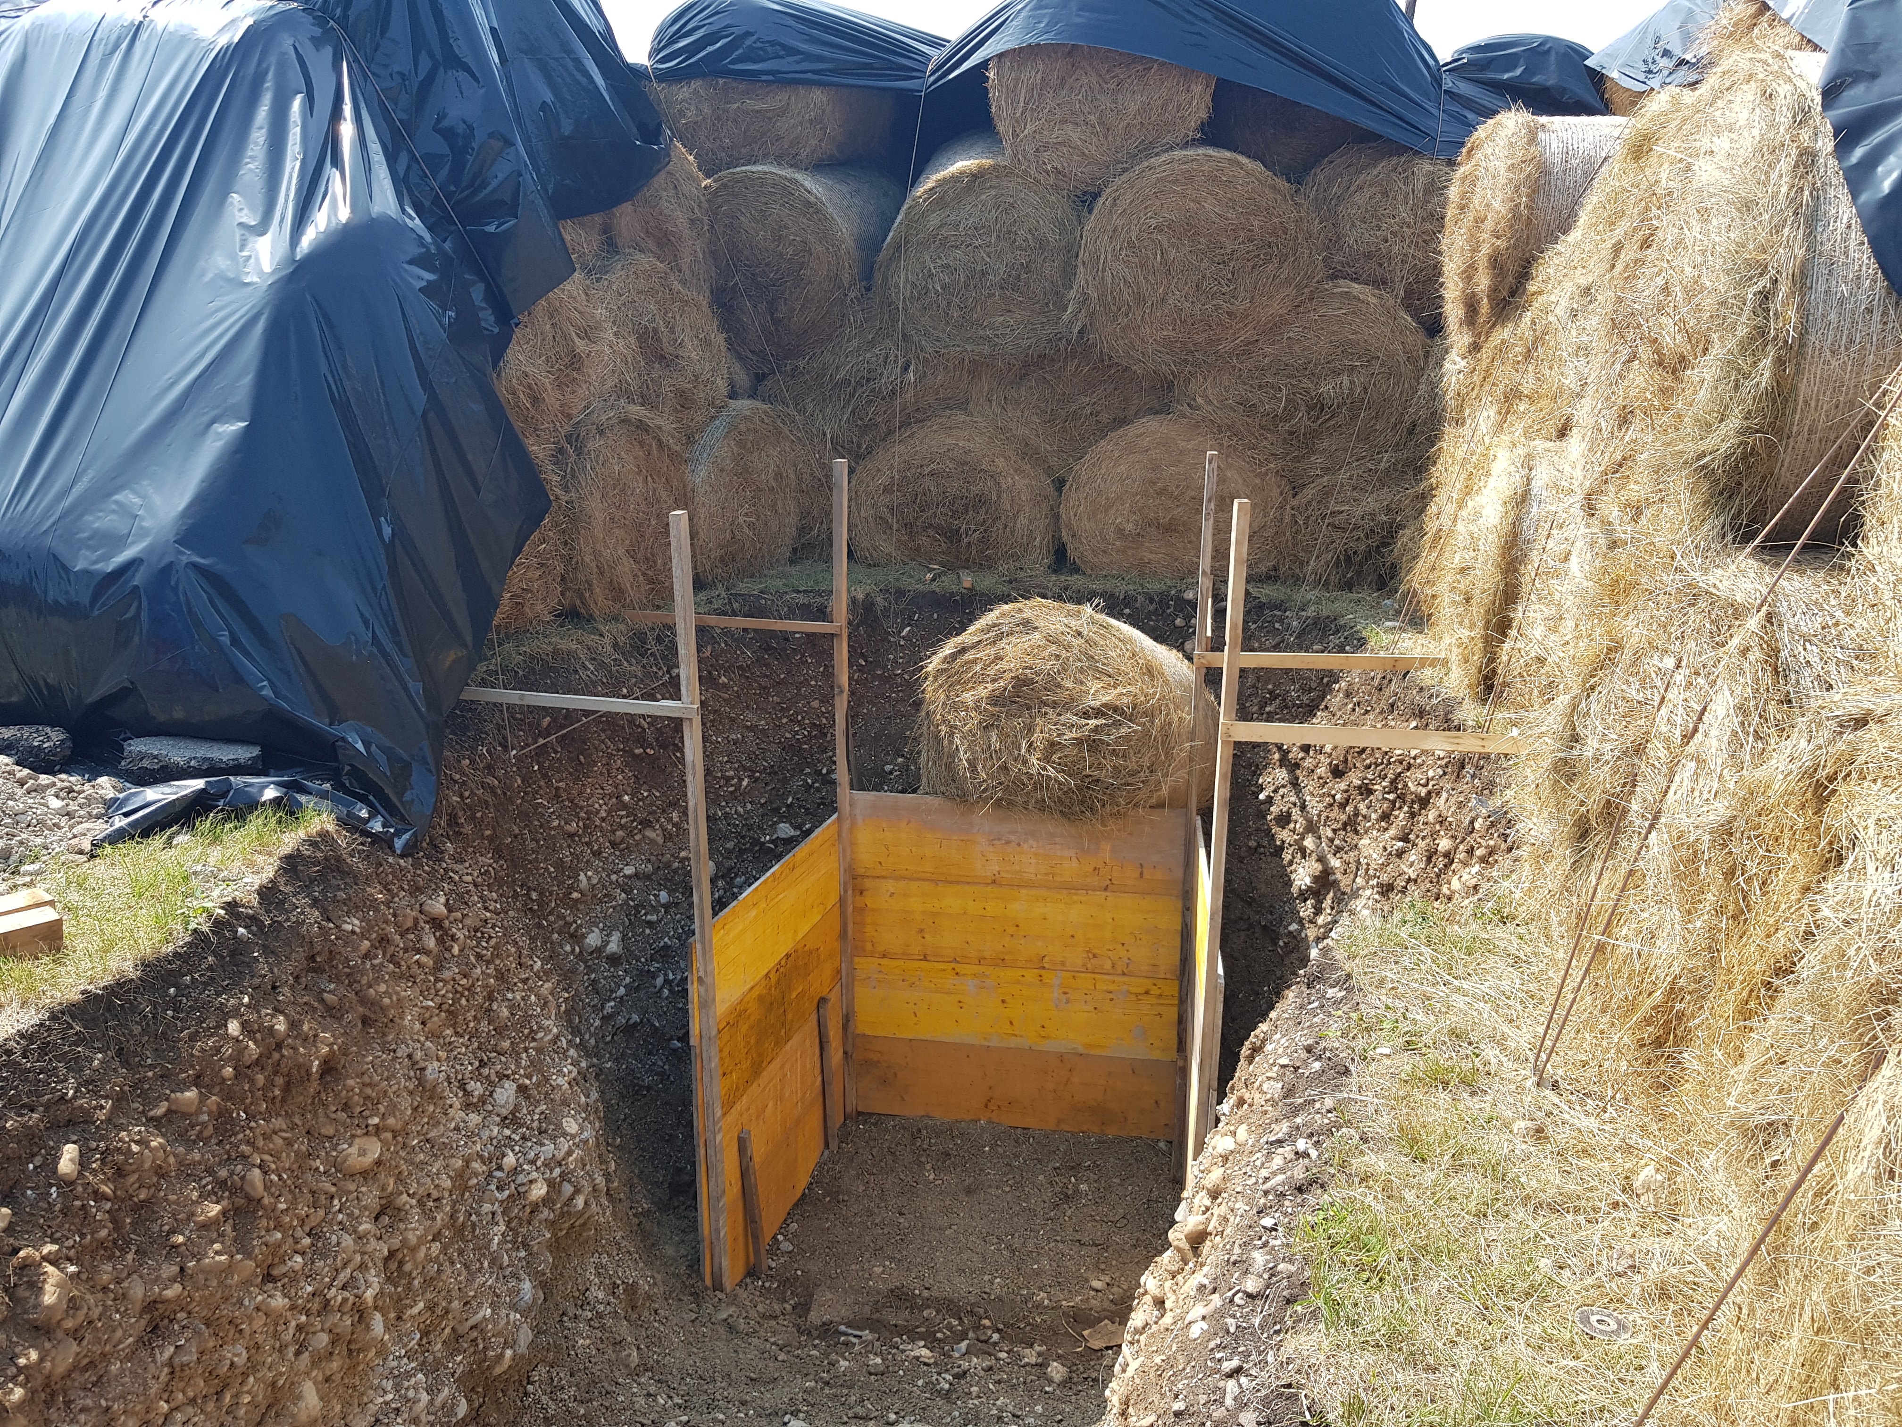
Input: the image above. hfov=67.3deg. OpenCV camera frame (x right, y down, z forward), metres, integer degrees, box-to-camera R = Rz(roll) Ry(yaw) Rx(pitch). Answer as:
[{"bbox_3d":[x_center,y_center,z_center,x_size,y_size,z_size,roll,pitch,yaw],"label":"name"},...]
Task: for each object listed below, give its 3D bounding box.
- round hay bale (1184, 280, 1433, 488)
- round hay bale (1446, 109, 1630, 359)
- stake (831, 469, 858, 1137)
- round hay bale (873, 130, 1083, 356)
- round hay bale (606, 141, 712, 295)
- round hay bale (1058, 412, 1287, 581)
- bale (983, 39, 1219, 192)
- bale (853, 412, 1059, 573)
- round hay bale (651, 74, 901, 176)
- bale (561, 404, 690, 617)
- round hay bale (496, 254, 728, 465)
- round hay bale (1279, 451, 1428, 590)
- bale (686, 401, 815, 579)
[{"bbox_3d":[2.194,-2.151,9.113,1.450,1.220,1.200,2,17,8],"label":"round hay bale"},{"bbox_3d":[3.155,-2.285,6.880,1.250,1.220,1.300,5,17,13],"label":"round hay bale"},{"bbox_3d":[-0.563,0.523,7.716,0.056,3.754,0.068,6,17,17],"label":"stake"},{"bbox_3d":[0.152,-3.142,9.540,1.280,1.250,1.200,-1,26,-3],"label":"round hay bale"},{"bbox_3d":[-2.223,-2.855,8.412,1.200,1.200,1.300,6,17,16],"label":"round hay bale"},{"bbox_3d":[1.486,-1.530,9.360,1.401,1.047,1.200,3,17,10],"label":"round hay bale"},{"bbox_3d":[0.976,-3.855,8.931,1.329,1.220,1.200,3,17,10],"label":"bale"},{"bbox_3d":[0.020,-1.641,10.060,1.380,1.050,1.200,0,17,0],"label":"bale"},{"bbox_3d":[-1.141,-4.072,9.495,1.300,1.170,1.200,5,18,17],"label":"round hay bale"},{"bbox_3d":[-2.442,-1.263,8.558,1.200,1.220,1.280,8,19,24],"label":"bale"},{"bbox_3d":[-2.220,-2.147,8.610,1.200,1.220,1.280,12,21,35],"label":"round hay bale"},{"bbox_3d":[2.853,-1.423,9.702,1.340,1.050,1.200,2,17,8],"label":"round hay bale"},{"bbox_3d":[-1.777,-1.561,9.660,1.200,1.150,1.280,12,20,33],"label":"bale"}]

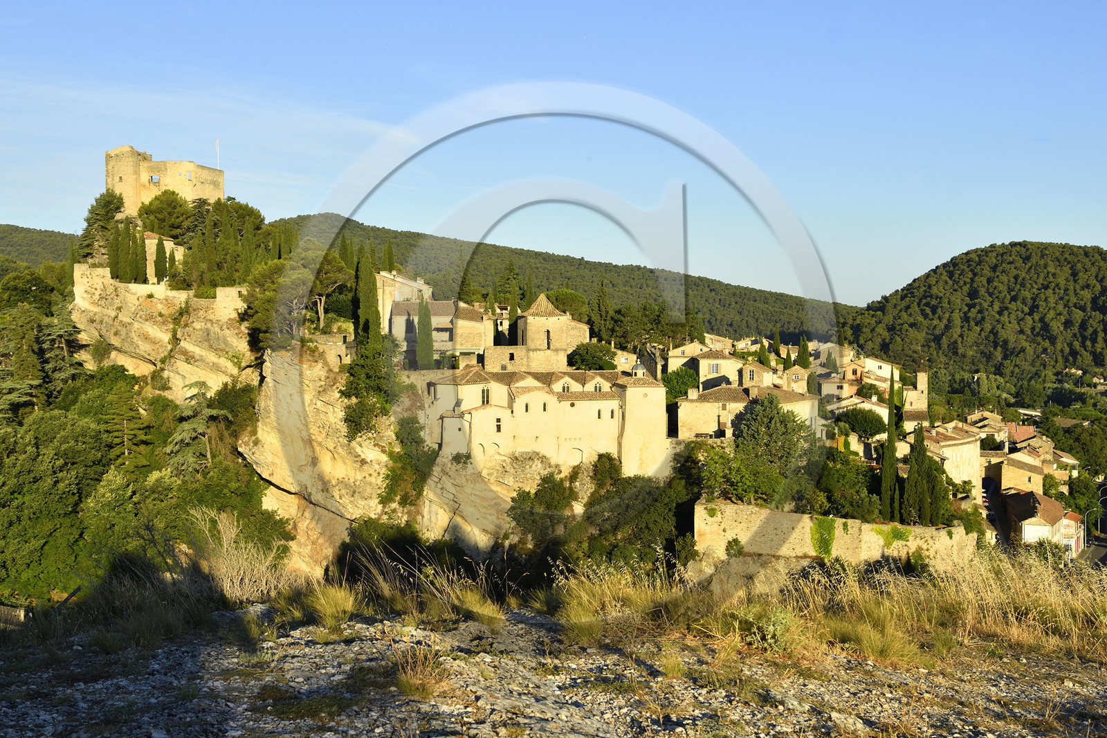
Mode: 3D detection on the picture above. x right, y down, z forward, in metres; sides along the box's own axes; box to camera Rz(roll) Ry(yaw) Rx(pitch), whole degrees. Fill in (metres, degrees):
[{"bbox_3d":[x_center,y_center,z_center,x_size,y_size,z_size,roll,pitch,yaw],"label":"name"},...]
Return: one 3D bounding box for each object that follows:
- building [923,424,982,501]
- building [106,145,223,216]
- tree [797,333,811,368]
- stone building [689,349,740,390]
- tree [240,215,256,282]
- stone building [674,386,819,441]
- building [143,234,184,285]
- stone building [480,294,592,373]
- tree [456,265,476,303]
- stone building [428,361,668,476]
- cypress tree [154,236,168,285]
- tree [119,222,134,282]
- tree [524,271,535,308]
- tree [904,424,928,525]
[{"bbox_3d":[83.630,19.580,311.000,6.500,16.000,20.000,0,0,34],"label":"building"},{"bbox_3d":[-88.080,-42.420,335.000,20.500,14.800,15.500,0,0,15],"label":"building"},{"bbox_3d":[52.260,-3.510,308.000,2.700,7.400,2.700,0,0,0],"label":"tree"},{"bbox_3d":[28.370,0.570,256.000,7.400,7.700,8.000,0,0,-7],"label":"stone building"},{"bbox_3d":[-58.230,-22.720,281.000,2.900,12.400,2.900,-1,3,-12],"label":"tree"},{"bbox_3d":[28.300,6.200,215.000,16.500,7.400,12.500,1,2,27],"label":"stone building"},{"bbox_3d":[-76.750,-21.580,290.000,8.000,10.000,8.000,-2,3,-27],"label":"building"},{"bbox_3d":[-2.910,-5.390,242.000,15.800,13.500,12.000,-1,3,-12],"label":"stone building"},{"bbox_3d":[-15.400,-13.500,262.000,3.200,10.000,3.200,0,1,0],"label":"tree"},{"bbox_3d":[-1.100,6.400,205.000,31.000,15.000,14.500,0,1,-10],"label":"stone building"},{"bbox_3d":[-75.310,-20.890,283.000,2.500,9.400,2.500,-1,3,-15],"label":"cypress tree"},{"bbox_3d":[-80.200,-21.720,277.000,2.600,11.680,2.600,0,0,0],"label":"tree"},{"bbox_3d":[-4.530,-12.930,276.000,2.400,11.000,2.400,0,3,-1],"label":"tree"},{"bbox_3d":[56.000,16.360,228.000,3.900,15.500,3.900,1,3,14],"label":"tree"}]

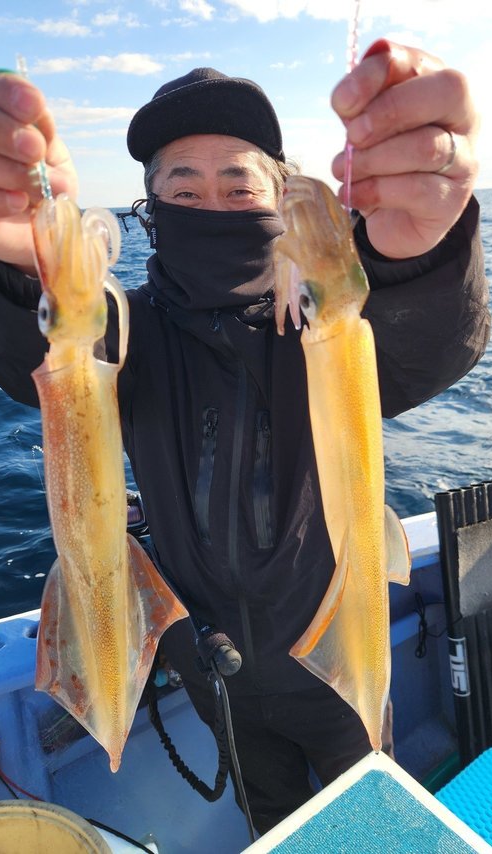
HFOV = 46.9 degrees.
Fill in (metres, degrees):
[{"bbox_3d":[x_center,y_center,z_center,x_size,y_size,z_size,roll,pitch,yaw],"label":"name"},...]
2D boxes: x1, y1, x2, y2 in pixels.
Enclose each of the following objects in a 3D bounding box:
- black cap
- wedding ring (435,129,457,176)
[{"bbox_3d":[-0.047,-0.397,0.725,0.175,0.130,0.255,-2,2,2],"label":"black cap"},{"bbox_3d":[0.096,-0.135,0.278,0.004,0.021,0.021,-12,18,-19],"label":"wedding ring"}]

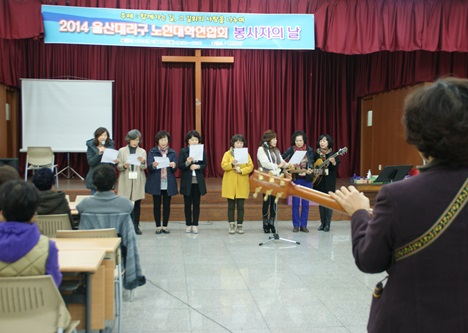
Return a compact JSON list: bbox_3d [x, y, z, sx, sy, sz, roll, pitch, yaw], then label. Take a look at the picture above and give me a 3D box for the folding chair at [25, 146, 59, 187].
[{"bbox_3d":[-3.721,0.029,11.300,0.500,0.800,0.500,1,2,0],"label":"folding chair"}]

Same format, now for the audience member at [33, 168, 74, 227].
[{"bbox_3d":[-1.690,0.600,5.350,0.500,1.190,0.720,0,2,9],"label":"audience member"}]

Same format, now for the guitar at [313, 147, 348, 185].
[{"bbox_3d":[1.507,-0.065,9.450,1.000,0.390,0.120,-34,-10,19],"label":"guitar"}]

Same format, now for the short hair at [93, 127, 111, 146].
[{"bbox_3d":[-2.030,-0.460,8.950,0.240,0.280,0.240,-1,3,-21],"label":"short hair"}]

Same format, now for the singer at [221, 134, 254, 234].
[{"bbox_3d":[0.055,0.270,9.100,0.510,1.550,0.380,0,2,-4],"label":"singer"}]

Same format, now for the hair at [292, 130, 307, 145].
[{"bbox_3d":[1.066,-0.451,9.450,0.235,0.240,0.240,1,2,7],"label":"hair"}]

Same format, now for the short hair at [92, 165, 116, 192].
[{"bbox_3d":[-1.120,0.104,5.050,0.205,0.240,0.220,0,2,3],"label":"short hair"}]

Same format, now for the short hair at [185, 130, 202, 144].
[{"bbox_3d":[-0.638,-0.451,9.250,0.250,0.240,0.250,0,2,-6],"label":"short hair"}]

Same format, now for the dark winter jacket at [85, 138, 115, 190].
[{"bbox_3d":[-2.097,-0.032,9.250,0.520,0.820,0.380,0,2,-22],"label":"dark winter jacket"}]

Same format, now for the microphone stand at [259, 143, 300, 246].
[{"bbox_3d":[0.600,0.361,8.350,0.580,1.430,0.540,0,2,-12],"label":"microphone stand"}]

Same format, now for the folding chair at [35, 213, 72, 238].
[{"bbox_3d":[-1.680,0.803,5.150,0.480,0.800,0.520,0,2,-13],"label":"folding chair"}]

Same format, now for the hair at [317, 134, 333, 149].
[{"bbox_3d":[1.495,-0.409,9.550,0.250,0.240,0.250,2,2,25],"label":"hair"}]

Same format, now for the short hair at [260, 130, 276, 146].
[{"bbox_3d":[0.550,-0.440,9.200,0.230,0.250,0.210,2,3,45],"label":"short hair"}]

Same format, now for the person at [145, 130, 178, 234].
[{"bbox_3d":[-1.125,0.246,9.060,0.520,1.600,0.420,0,2,-7],"label":"person"}]

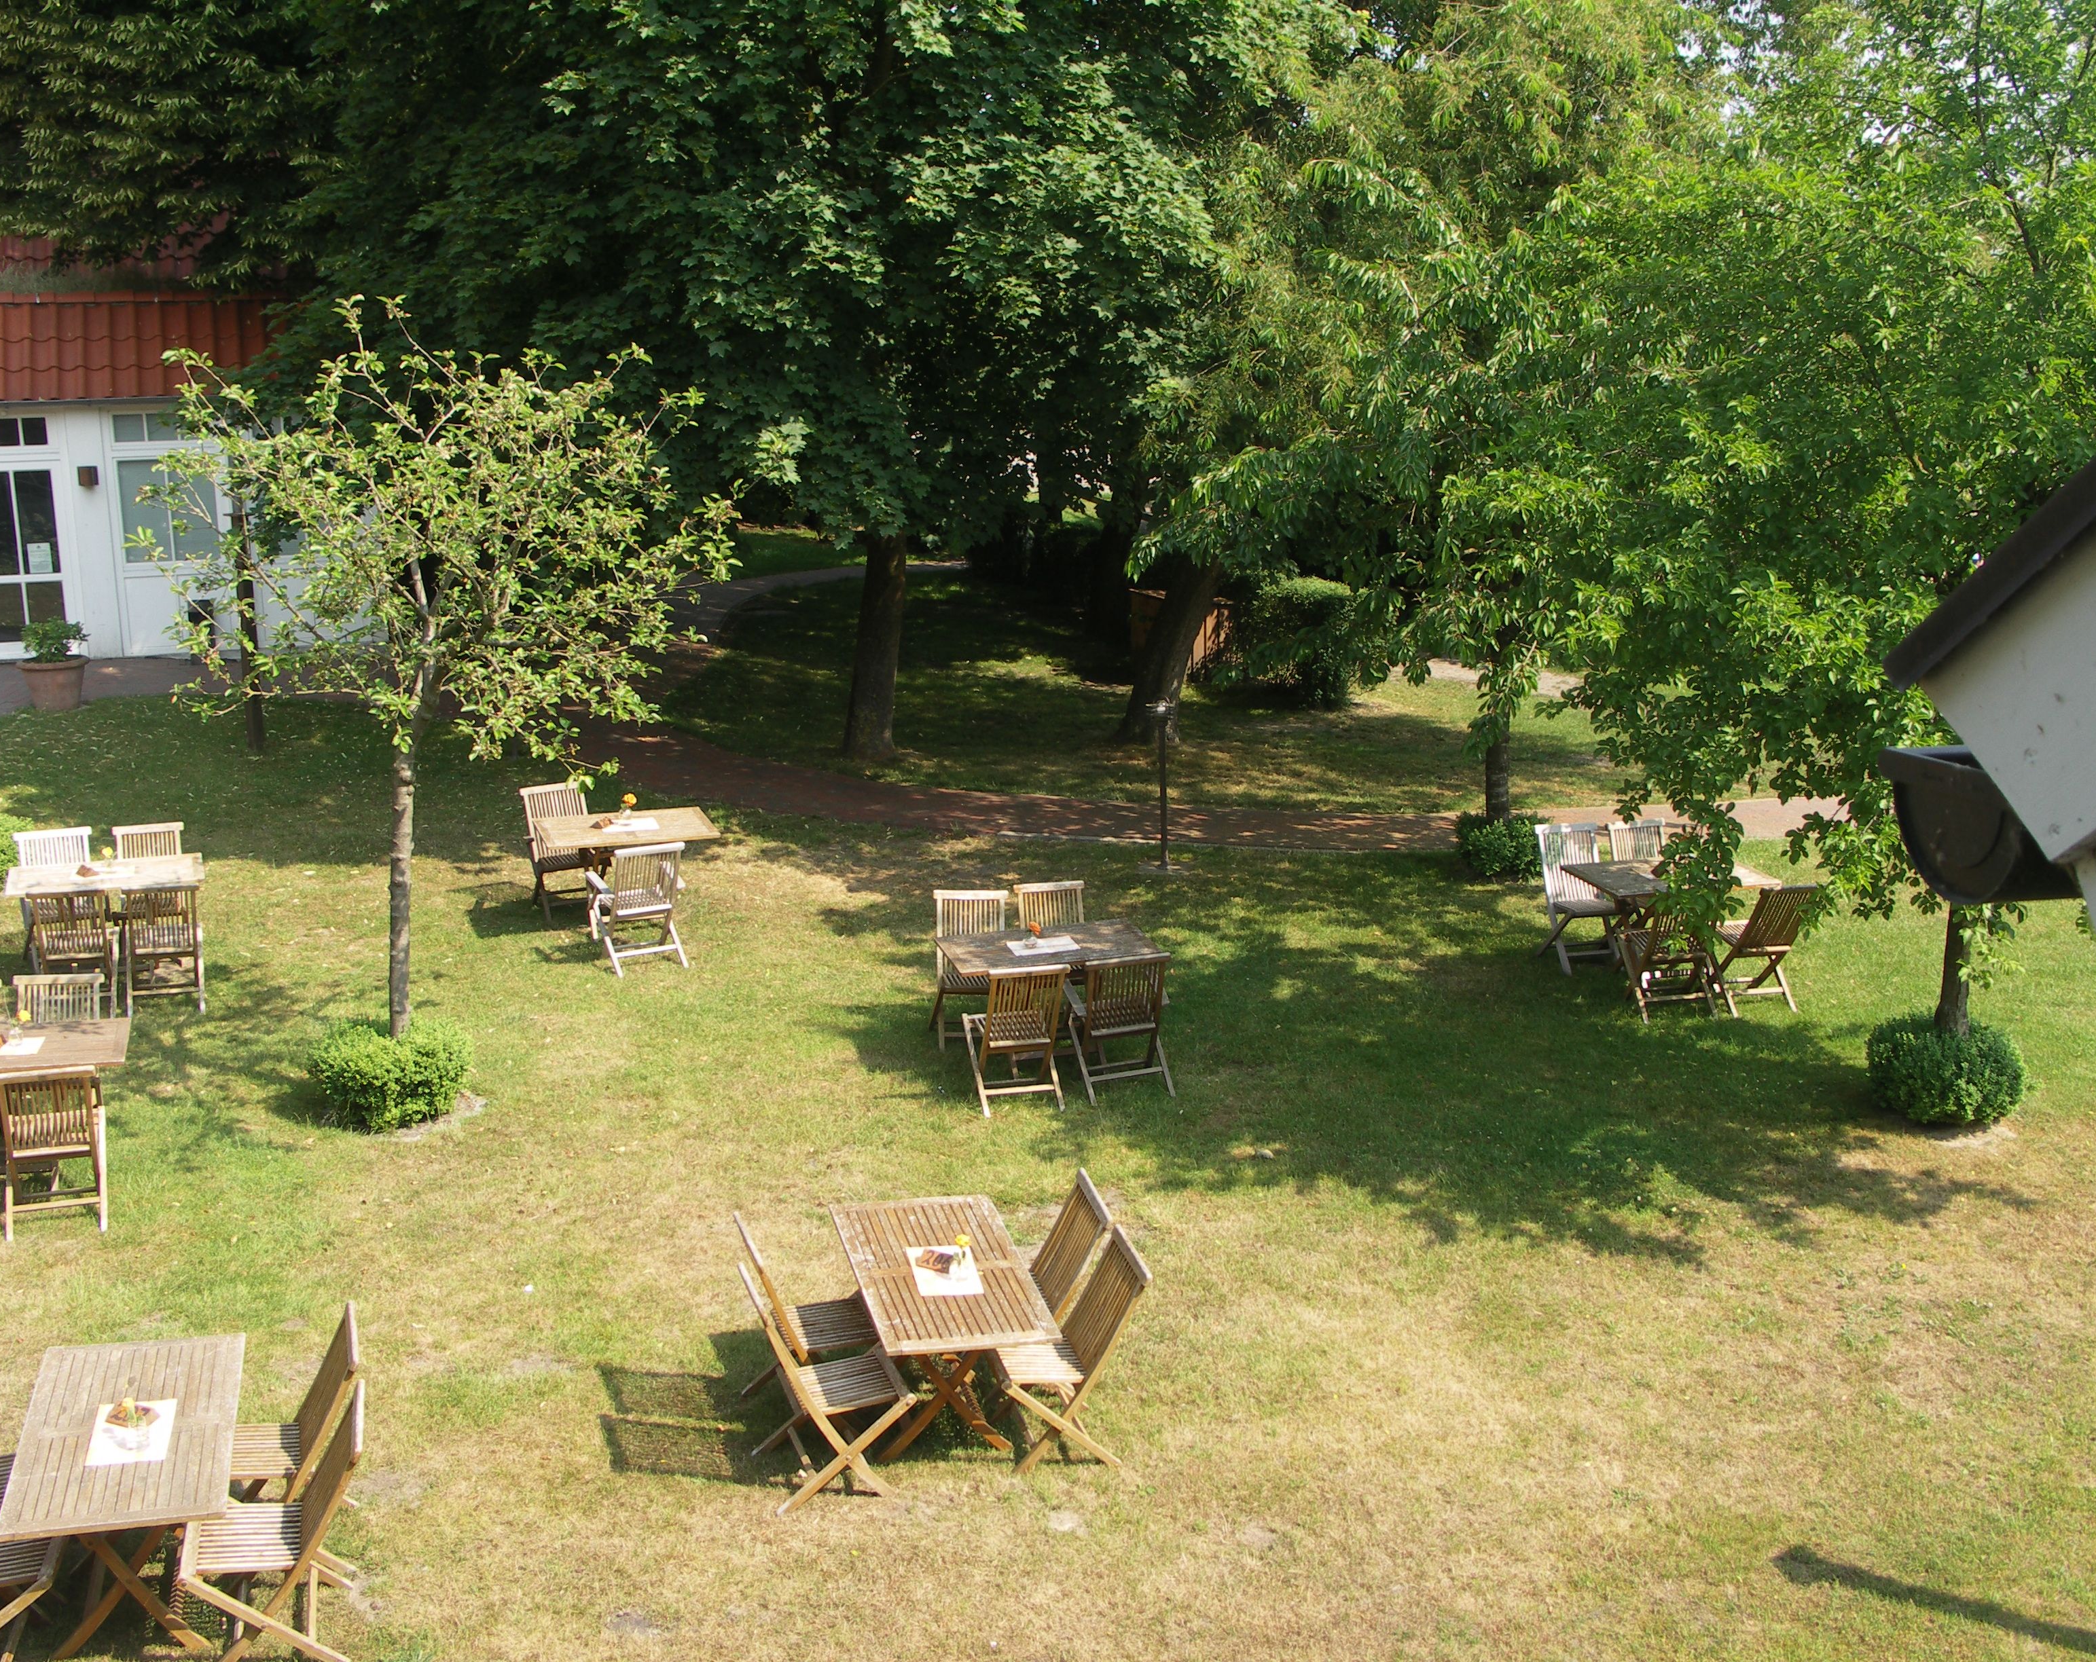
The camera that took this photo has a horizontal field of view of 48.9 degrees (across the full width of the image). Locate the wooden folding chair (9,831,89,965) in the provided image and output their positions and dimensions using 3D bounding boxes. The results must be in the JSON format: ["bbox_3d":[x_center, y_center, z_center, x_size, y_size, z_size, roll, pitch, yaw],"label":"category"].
[{"bbox_3d":[-6.753,0.489,15.782,0.560,0.880,0.610,-7,17,-26],"label":"wooden folding chair"}]

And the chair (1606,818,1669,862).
[{"bbox_3d":[4.168,0.435,15.824,0.480,0.880,0.610,-4,16,-19],"label":"chair"}]

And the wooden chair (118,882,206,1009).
[{"bbox_3d":[-5.800,0.706,15.187,0.476,0.888,0.604,-3,17,-15],"label":"wooden chair"}]

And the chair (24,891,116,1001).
[{"bbox_3d":[-6.293,0.727,14.959,0.480,0.880,0.610,-3,16,-16],"label":"chair"}]

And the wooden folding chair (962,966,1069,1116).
[{"bbox_3d":[-0.179,1.136,13.305,0.495,0.875,0.604,-3,17,-15],"label":"wooden folding chair"}]

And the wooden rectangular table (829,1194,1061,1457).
[{"bbox_3d":[-0.464,2.206,9.863,0.716,0.732,1.279,-3,17,-15],"label":"wooden rectangular table"}]

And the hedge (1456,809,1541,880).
[{"bbox_3d":[3.535,0.076,18.094,0.730,0.490,0.730,2,17,0],"label":"hedge"}]

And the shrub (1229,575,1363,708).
[{"bbox_3d":[2.670,-2.045,24.444,1.350,1.200,1.200,1,16,0],"label":"shrub"}]

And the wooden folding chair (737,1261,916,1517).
[{"bbox_3d":[-0.917,2.249,9.411,0.604,0.875,0.495,-4,17,-19],"label":"wooden folding chair"}]

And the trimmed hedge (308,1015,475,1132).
[{"bbox_3d":[-3.842,1.327,13.357,0.920,0.500,0.900,-4,16,-16],"label":"trimmed hedge"}]

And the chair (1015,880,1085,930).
[{"bbox_3d":[0.077,0.824,14.238,0.476,0.888,0.604,-3,18,-16],"label":"chair"}]

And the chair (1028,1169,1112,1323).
[{"bbox_3d":[-0.076,2.031,10.173,0.604,0.888,0.476,-3,17,-14],"label":"chair"}]

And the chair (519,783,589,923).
[{"bbox_3d":[-3.392,0.156,16.321,0.525,0.875,0.604,-7,18,-28],"label":"chair"}]

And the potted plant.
[{"bbox_3d":[-9.476,-1.595,22.007,0.660,0.840,0.660,2,17,0],"label":"potted plant"}]

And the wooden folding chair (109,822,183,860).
[{"bbox_3d":[-6.186,0.468,15.933,0.476,0.888,0.604,-4,18,-18],"label":"wooden folding chair"}]

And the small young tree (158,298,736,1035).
[{"bbox_3d":[-3.242,-0.603,12.636,3.050,4.500,2.900,-3,17,-14],"label":"small young tree"}]

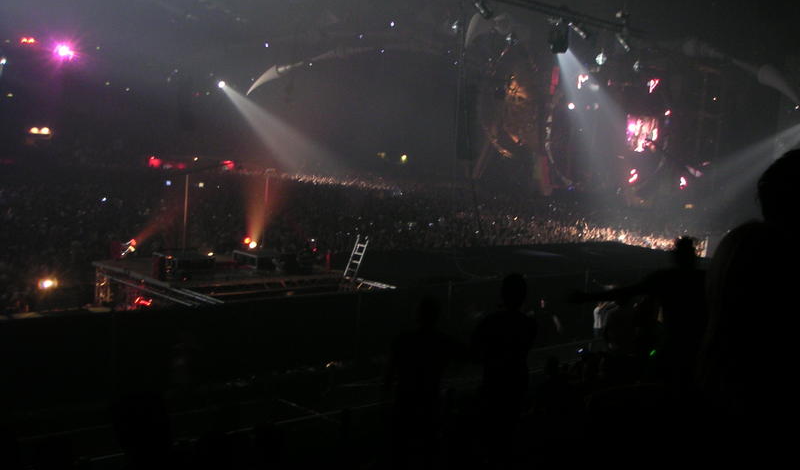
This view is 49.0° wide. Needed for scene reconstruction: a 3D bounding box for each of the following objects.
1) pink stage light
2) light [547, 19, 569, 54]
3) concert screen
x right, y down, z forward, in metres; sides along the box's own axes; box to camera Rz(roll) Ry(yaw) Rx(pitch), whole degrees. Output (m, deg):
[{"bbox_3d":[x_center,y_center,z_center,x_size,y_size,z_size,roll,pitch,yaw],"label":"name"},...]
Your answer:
[{"bbox_3d":[-15.281,-8.358,40.000,0.850,0.750,0.600,-1,7,-30],"label":"pink stage light"},{"bbox_3d":[4.484,-5.651,25.000,0.600,0.920,0.600,7,7,37],"label":"light"},{"bbox_3d":[17.120,-7.095,62.000,2.500,2.650,0.300,6,7,30],"label":"concert screen"}]

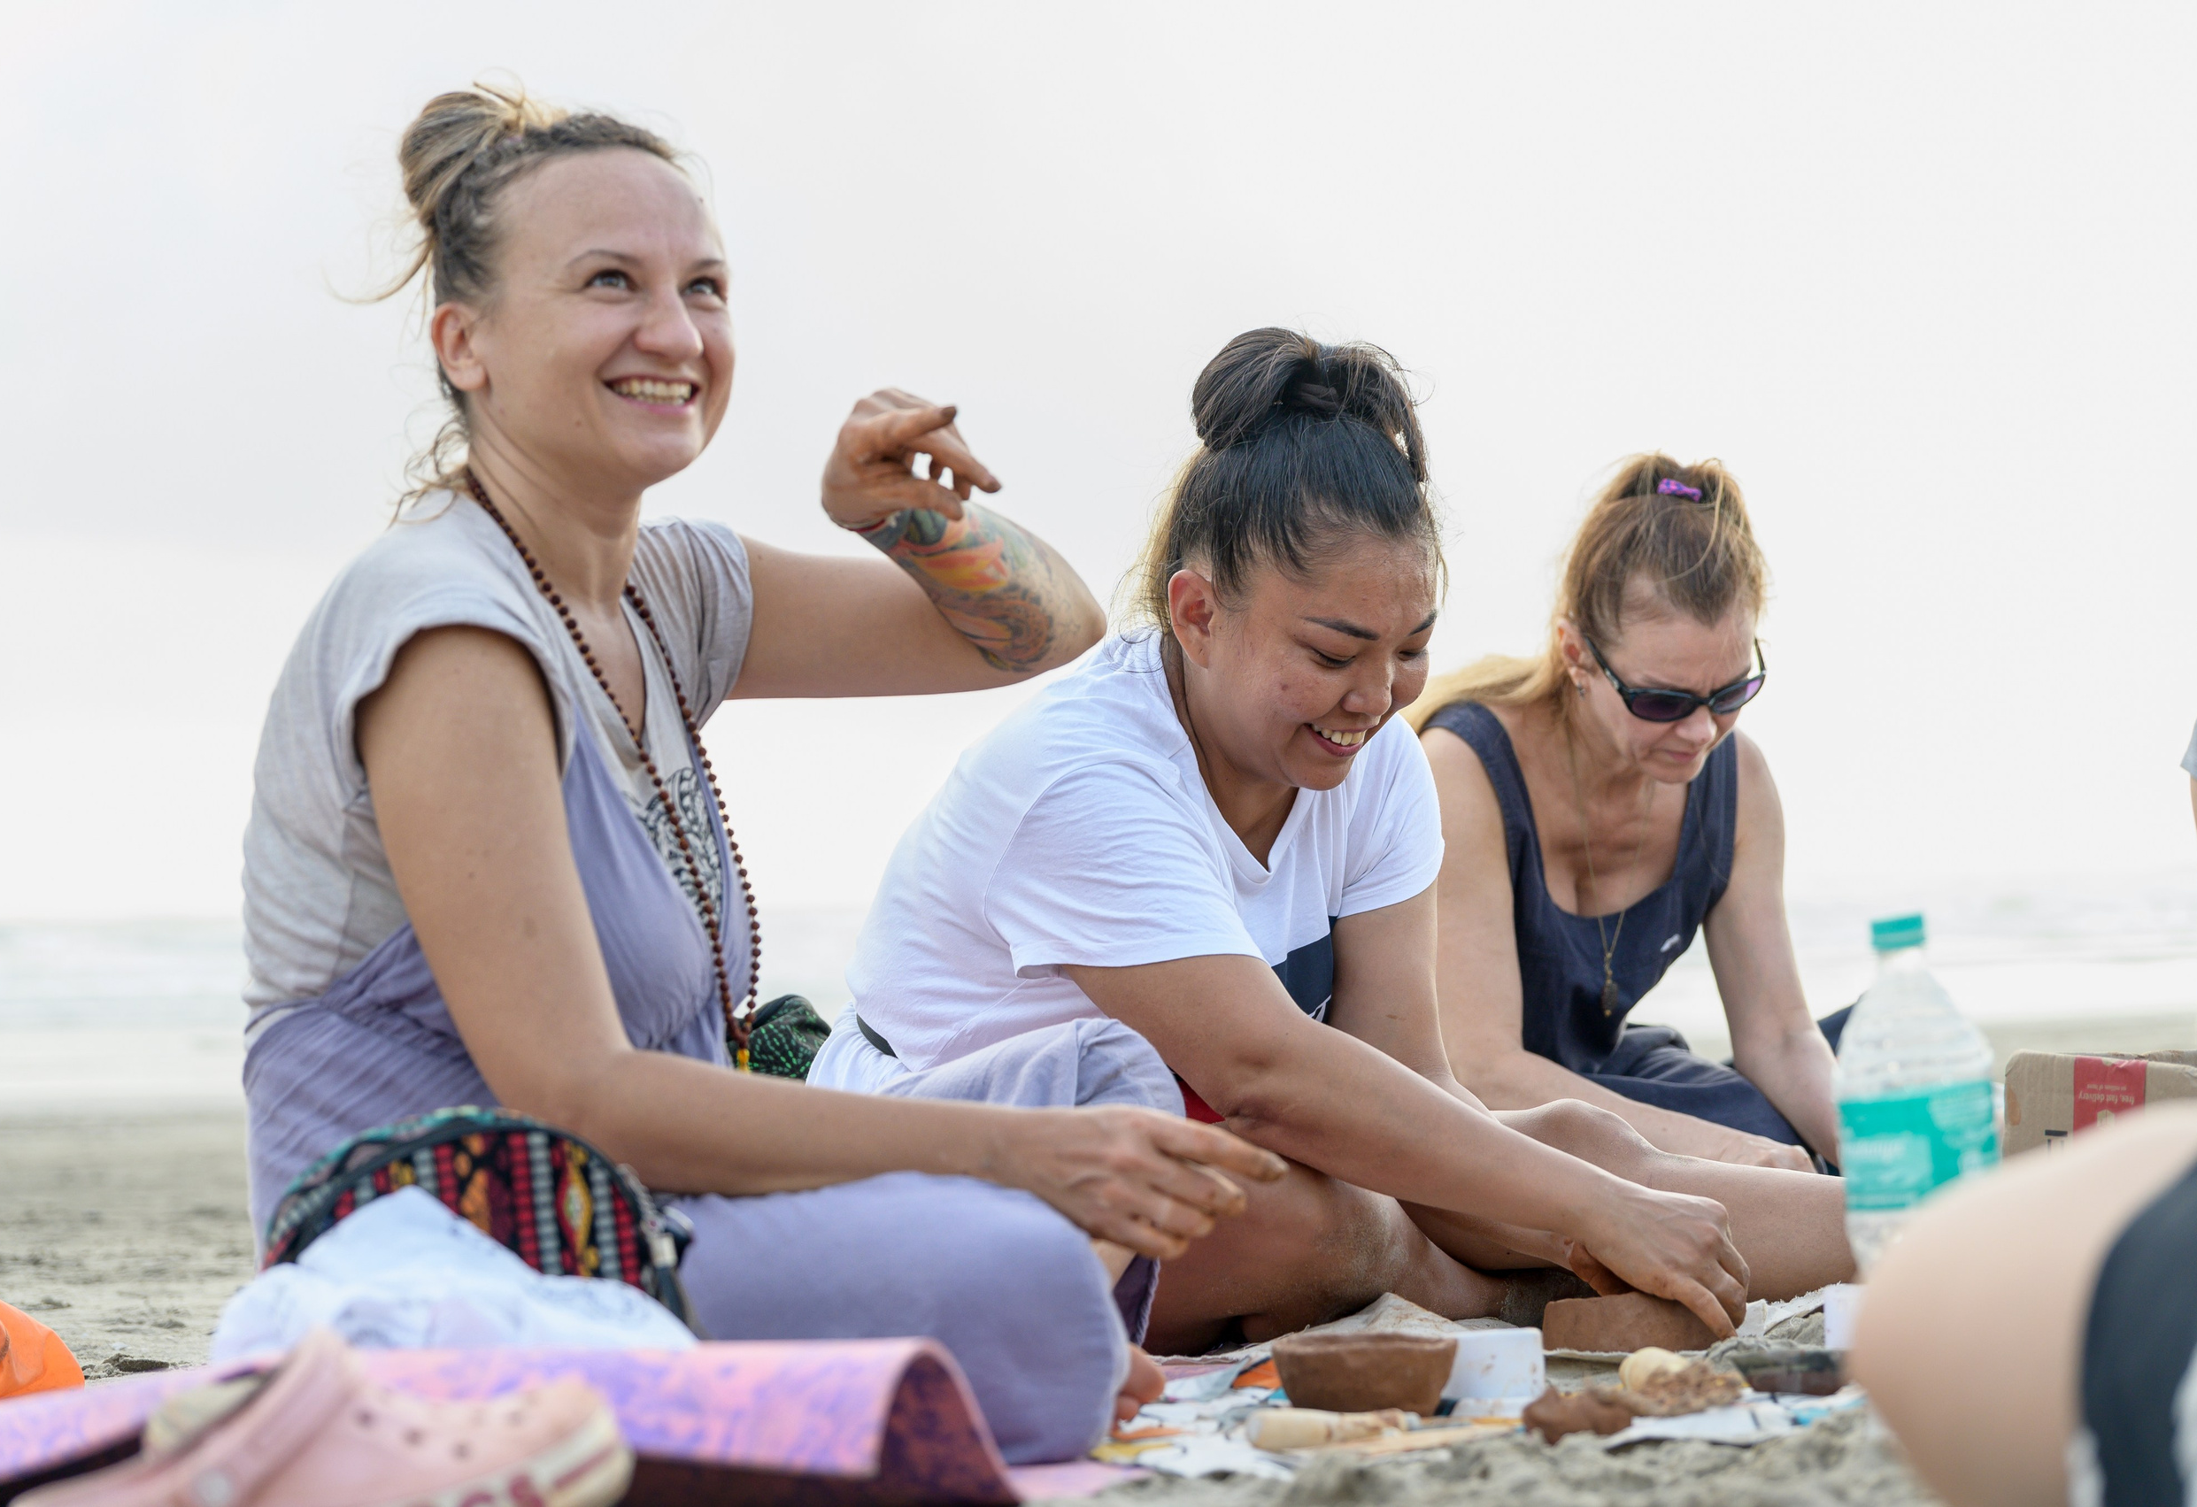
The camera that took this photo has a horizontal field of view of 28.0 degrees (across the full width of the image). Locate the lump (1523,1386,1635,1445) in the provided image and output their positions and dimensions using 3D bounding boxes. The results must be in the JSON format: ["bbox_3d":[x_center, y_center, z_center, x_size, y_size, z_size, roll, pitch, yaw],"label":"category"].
[{"bbox_3d":[0.265,0.365,2.430,0.061,0.031,0.045,-1,-2,-17],"label":"lump"}]

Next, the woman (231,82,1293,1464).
[{"bbox_3d":[-0.158,-0.005,2.663,0.660,0.797,0.600,-2,-2,22],"label":"woman"}]

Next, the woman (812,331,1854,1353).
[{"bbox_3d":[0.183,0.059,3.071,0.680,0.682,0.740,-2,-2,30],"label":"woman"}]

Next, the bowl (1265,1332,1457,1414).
[{"bbox_3d":[0.156,0.366,2.600,0.110,0.044,0.105,-1,-2,0],"label":"bowl"}]

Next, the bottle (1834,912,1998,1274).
[{"bbox_3d":[0.447,0.222,2.356,0.081,0.270,0.081,-8,-2,11],"label":"bottle"}]

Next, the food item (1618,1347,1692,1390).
[{"bbox_3d":[0.331,0.367,2.620,0.043,0.027,0.036,-1,-2,-11],"label":"food item"}]

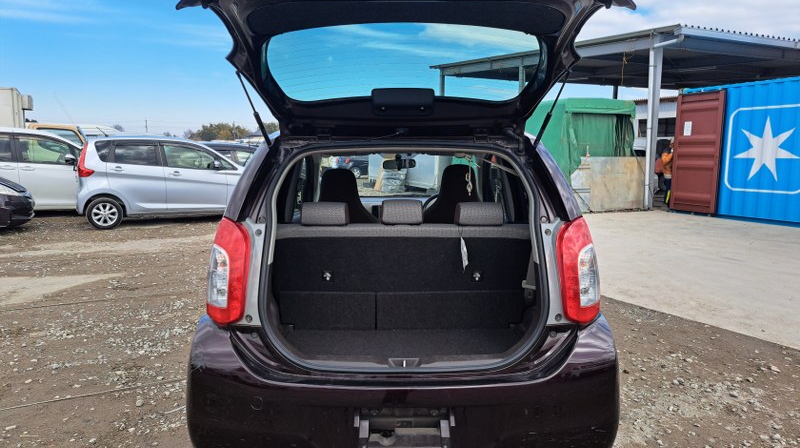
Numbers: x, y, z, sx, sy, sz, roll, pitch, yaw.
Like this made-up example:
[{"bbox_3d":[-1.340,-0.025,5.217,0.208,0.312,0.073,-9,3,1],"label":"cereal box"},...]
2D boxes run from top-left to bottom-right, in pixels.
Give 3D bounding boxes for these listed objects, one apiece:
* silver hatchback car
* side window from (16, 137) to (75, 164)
[{"bbox_3d":[-4.173,-0.832,10.628,3.420,1.620,1.500,-2,8,-18],"label":"silver hatchback car"},{"bbox_3d":[-7.084,-1.461,11.100,1.020,0.530,0.120,-2,8,-16],"label":"side window"}]

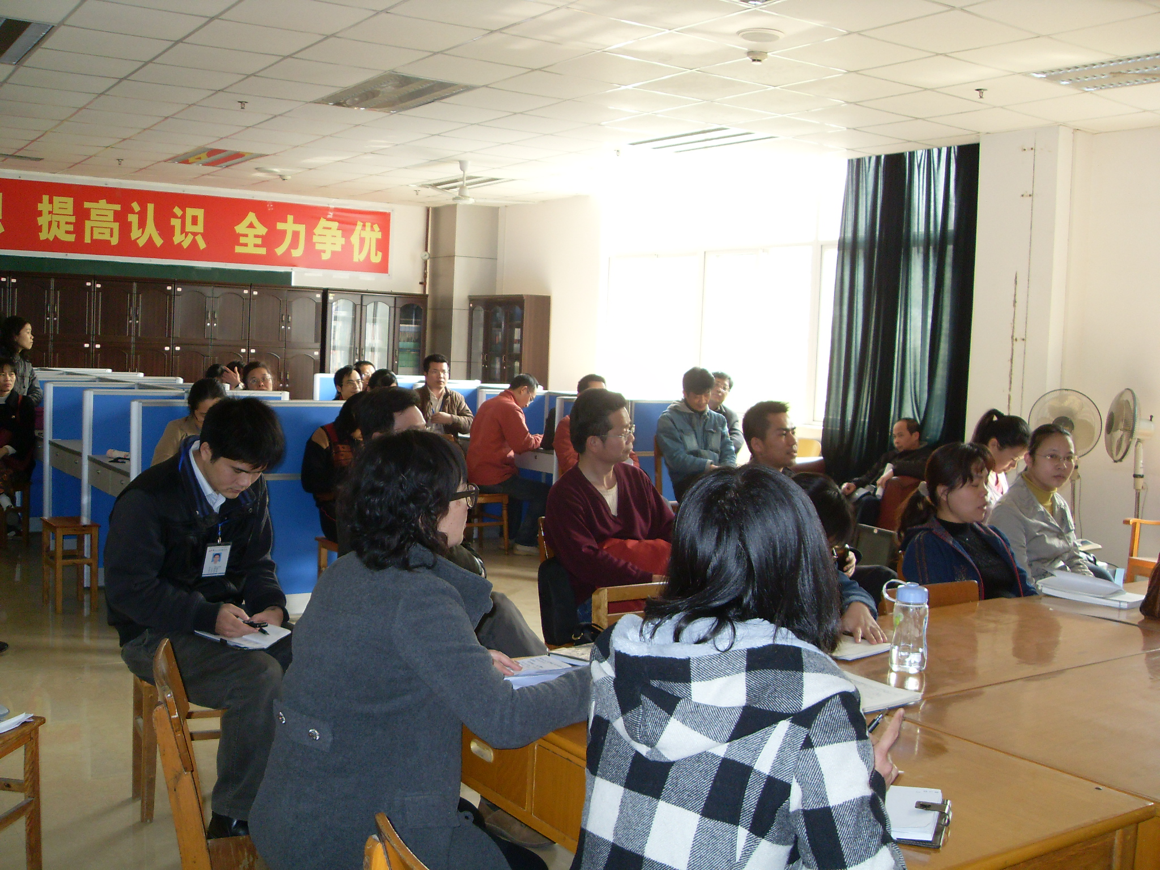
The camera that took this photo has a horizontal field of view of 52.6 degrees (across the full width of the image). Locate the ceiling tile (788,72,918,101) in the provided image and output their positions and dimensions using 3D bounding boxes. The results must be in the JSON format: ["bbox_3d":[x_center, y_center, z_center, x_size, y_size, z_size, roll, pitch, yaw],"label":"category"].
[{"bbox_3d":[1.565,-1.992,6.741,0.600,0.030,0.600,-1,6,-34],"label":"ceiling tile"}]

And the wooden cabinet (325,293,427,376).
[{"bbox_3d":[-2.373,-0.628,13.112,1.200,1.940,0.400,-1,5,-33],"label":"wooden cabinet"}]

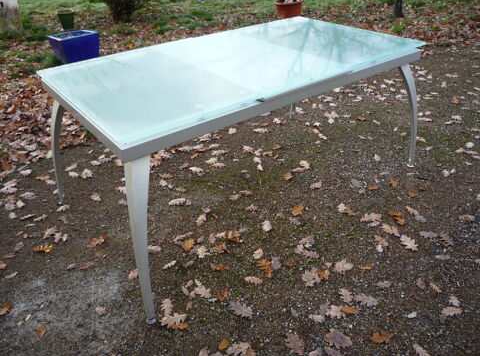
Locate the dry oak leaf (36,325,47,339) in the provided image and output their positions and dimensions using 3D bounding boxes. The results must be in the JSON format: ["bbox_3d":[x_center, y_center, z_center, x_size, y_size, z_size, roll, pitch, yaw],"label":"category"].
[{"bbox_3d":[-0.784,0.607,1.644,0.034,0.018,0.062,-16,35,-22],"label":"dry oak leaf"}]

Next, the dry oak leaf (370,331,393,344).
[{"bbox_3d":[0.543,0.611,1.593,0.088,0.018,0.050,-7,32,-10],"label":"dry oak leaf"}]

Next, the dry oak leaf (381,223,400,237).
[{"bbox_3d":[0.771,0.266,2.138,0.058,0.018,0.115,-16,35,-22],"label":"dry oak leaf"}]

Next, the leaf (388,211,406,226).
[{"bbox_3d":[0.841,0.209,2.201,0.065,0.035,0.104,-12,34,-17],"label":"leaf"}]

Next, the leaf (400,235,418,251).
[{"bbox_3d":[0.832,0.318,2.052,0.066,0.018,0.120,-12,34,-17],"label":"leaf"}]

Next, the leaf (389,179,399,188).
[{"bbox_3d":[0.894,0.029,2.415,0.046,0.020,0.064,8,34,15],"label":"leaf"}]

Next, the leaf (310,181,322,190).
[{"bbox_3d":[0.459,0.044,2.474,0.092,0.030,0.050,-20,37,-27],"label":"leaf"}]

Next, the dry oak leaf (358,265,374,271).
[{"bbox_3d":[0.581,0.409,1.905,0.068,0.020,0.035,0,32,1],"label":"dry oak leaf"}]

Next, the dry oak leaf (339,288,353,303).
[{"bbox_3d":[0.451,0.498,1.767,0.055,0.020,0.077,-10,34,-15],"label":"dry oak leaf"}]

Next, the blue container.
[{"bbox_3d":[-1.867,-1.474,4.745,0.431,0.300,0.286,-28,41,-36],"label":"blue container"}]

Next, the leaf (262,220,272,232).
[{"bbox_3d":[0.139,0.249,2.159,0.048,0.016,0.092,-1,32,0],"label":"leaf"}]

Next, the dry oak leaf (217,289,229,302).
[{"bbox_3d":[-0.073,0.499,1.772,0.046,0.016,0.063,-7,33,-9],"label":"dry oak leaf"}]

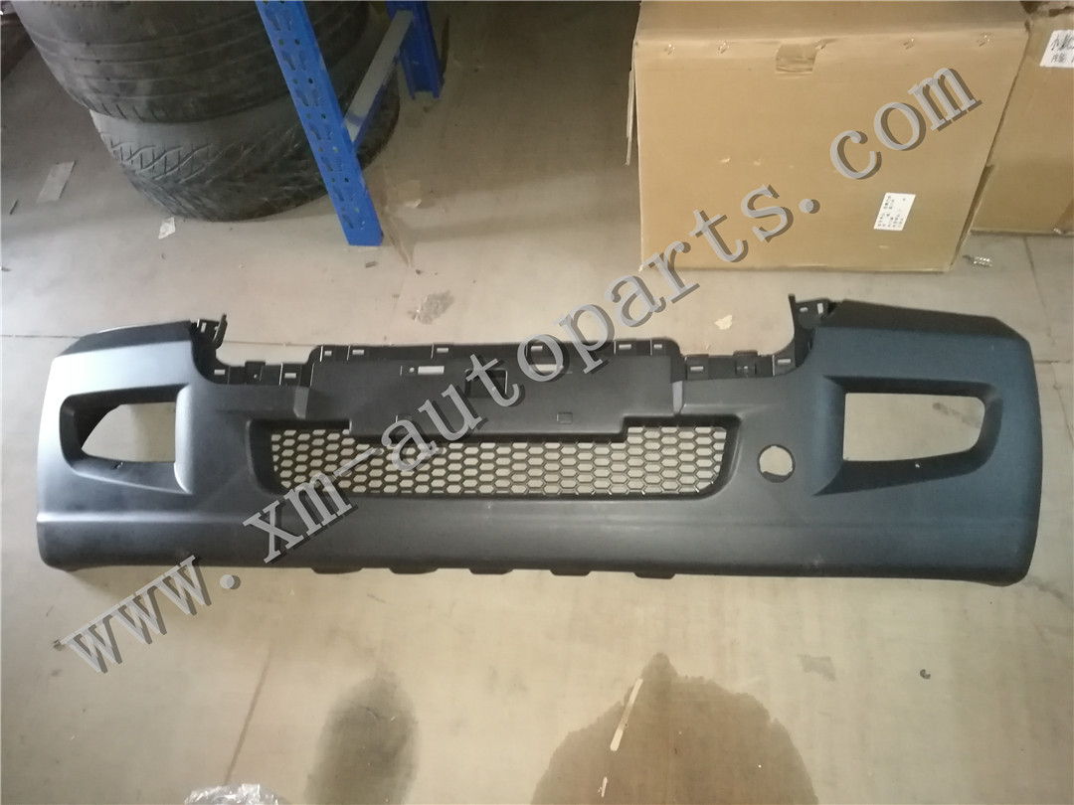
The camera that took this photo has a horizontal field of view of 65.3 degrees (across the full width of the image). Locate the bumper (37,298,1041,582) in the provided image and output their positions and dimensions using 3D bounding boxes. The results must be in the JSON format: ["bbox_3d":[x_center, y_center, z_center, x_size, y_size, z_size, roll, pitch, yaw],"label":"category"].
[{"bbox_3d":[-0.059,0.082,1.468,1.670,0.420,0.460,-1,78,8],"label":"bumper"}]

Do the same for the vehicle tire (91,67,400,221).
[{"bbox_3d":[-0.723,-0.777,2.136,0.733,0.279,0.733,-5,50,6],"label":"vehicle tire"}]

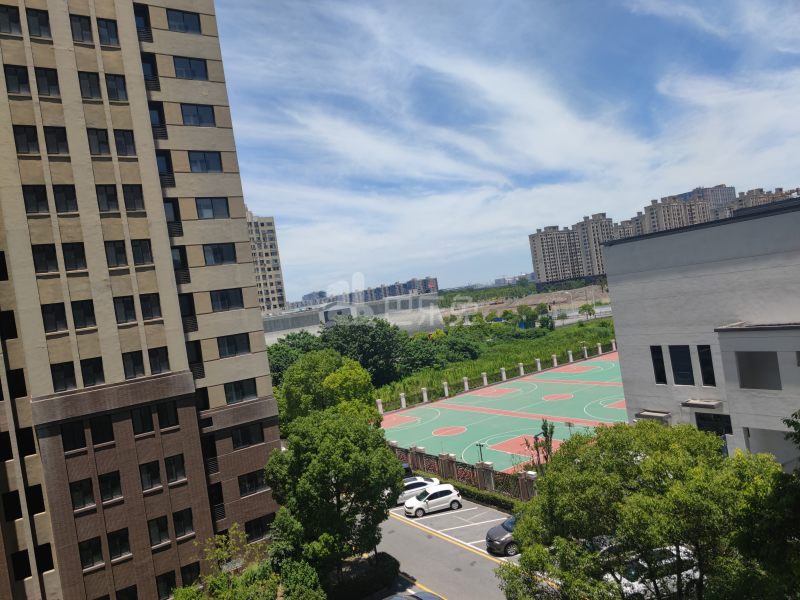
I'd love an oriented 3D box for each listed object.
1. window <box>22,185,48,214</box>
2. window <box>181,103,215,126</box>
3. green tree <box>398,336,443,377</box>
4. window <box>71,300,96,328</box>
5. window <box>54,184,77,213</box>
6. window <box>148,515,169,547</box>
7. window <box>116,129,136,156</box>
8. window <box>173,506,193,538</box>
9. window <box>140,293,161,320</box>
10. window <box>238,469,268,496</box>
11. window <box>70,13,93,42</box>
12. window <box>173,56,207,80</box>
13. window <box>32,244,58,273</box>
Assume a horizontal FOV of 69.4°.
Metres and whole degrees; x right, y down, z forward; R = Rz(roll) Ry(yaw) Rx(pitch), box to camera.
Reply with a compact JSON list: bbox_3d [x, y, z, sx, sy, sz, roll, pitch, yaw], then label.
[{"bbox_3d":[-18.054,-4.975,28.702,0.970,1.366,0.150,-9,1,-35],"label":"window"},{"bbox_3d":[-12.714,-11.673,36.577,1.977,1.296,0.140,-9,1,-35],"label":"window"},{"bbox_3d":[3.690,9.990,104.000,7.800,7.600,7.400,-9,0,0],"label":"green tree"},{"bbox_3d":[-15.967,0.744,29.228,0.937,1.365,0.140,-9,1,-35],"label":"window"},{"bbox_3d":[-16.823,-5.099,29.080,0.954,1.379,0.150,-9,1,-35],"label":"window"},{"bbox_3d":[-12.812,12.293,30.813,0.948,1.366,0.150,-9,1,-35],"label":"window"},{"bbox_3d":[-14.838,-8.504,31.246,0.950,1.366,0.150,-9,1,-35],"label":"window"},{"bbox_3d":[-11.645,12.017,31.213,0.944,1.372,0.140,-9,1,-35],"label":"window"},{"bbox_3d":[-13.377,0.311,30.960,0.943,1.379,0.150,-9,1,-35],"label":"window"},{"bbox_3d":[-8.992,11.343,35.994,1.950,1.300,0.200,-9,0,-35],"label":"window"},{"bbox_3d":[-16.568,-14.092,30.098,0.929,1.365,0.140,-9,1,-35],"label":"window"},{"bbox_3d":[-13.000,-14.427,36.122,1.973,1.287,0.150,-9,1,-35],"label":"window"},{"bbox_3d":[-17.426,-2.028,28.392,0.971,1.379,0.150,-9,1,-35],"label":"window"}]

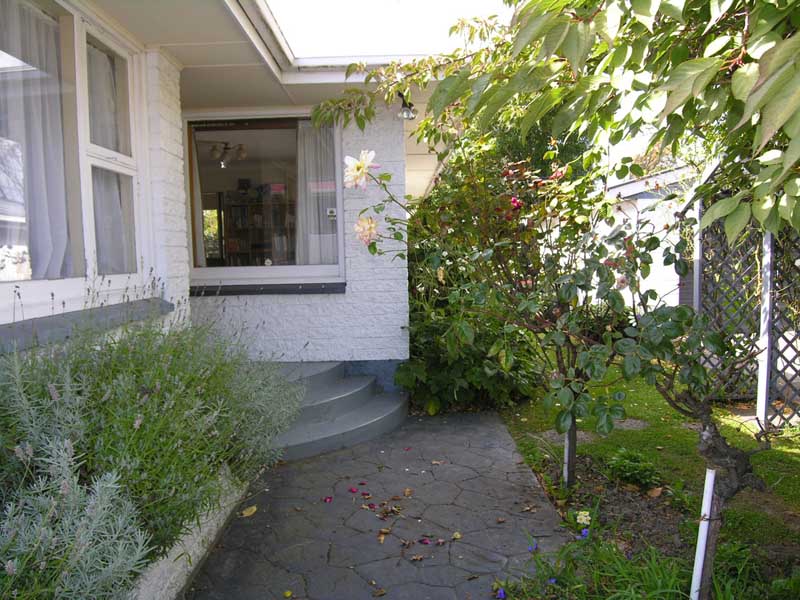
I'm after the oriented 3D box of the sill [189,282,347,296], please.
[{"bbox_3d":[-1.207,-0.095,5.082,1.440,0.102,0.120,-1,5,0],"label":"sill"}]

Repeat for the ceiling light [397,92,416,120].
[{"bbox_3d":[0.053,-1.592,4.564,0.170,0.236,0.180,-1,5,0],"label":"ceiling light"}]

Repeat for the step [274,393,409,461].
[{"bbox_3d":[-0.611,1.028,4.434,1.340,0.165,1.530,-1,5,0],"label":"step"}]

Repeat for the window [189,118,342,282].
[{"bbox_3d":[-1.220,-0.886,5.057,1.415,1.480,0.100,-1,5,0],"label":"window"}]

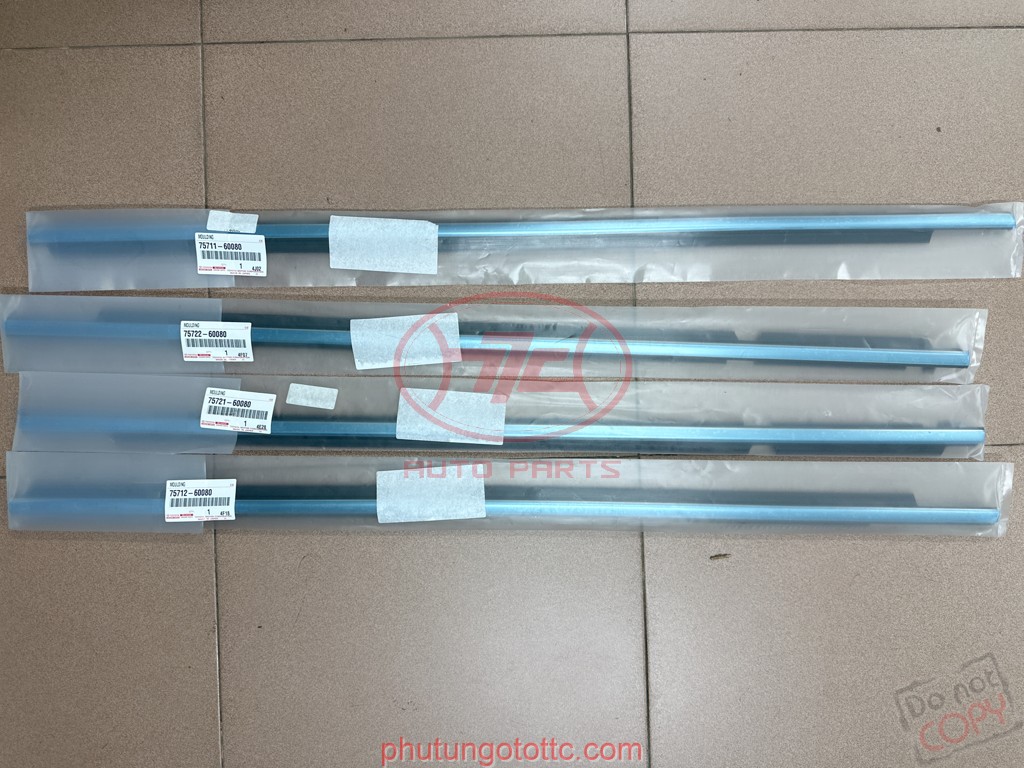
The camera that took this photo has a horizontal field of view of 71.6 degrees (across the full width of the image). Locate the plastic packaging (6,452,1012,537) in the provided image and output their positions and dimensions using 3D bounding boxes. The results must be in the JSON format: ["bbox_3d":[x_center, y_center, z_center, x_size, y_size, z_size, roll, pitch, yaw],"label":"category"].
[{"bbox_3d":[0.003,0.105,0.661,0.943,0.020,0.071,1,90,-1],"label":"plastic packaging"}]

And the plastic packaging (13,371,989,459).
[{"bbox_3d":[-0.004,0.031,0.662,0.915,0.020,0.073,1,90,-1],"label":"plastic packaging"}]

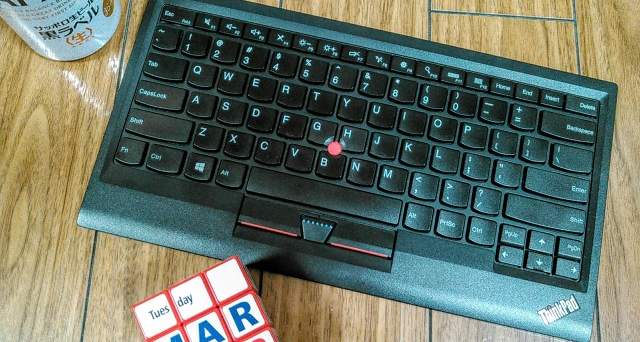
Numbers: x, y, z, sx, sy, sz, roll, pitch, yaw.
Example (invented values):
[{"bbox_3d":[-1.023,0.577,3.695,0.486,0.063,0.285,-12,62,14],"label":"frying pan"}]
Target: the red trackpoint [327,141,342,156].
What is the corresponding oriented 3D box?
[{"bbox_3d":[0.009,-0.013,0.337,0.008,0.005,0.008,0,77,-1],"label":"red trackpoint"}]

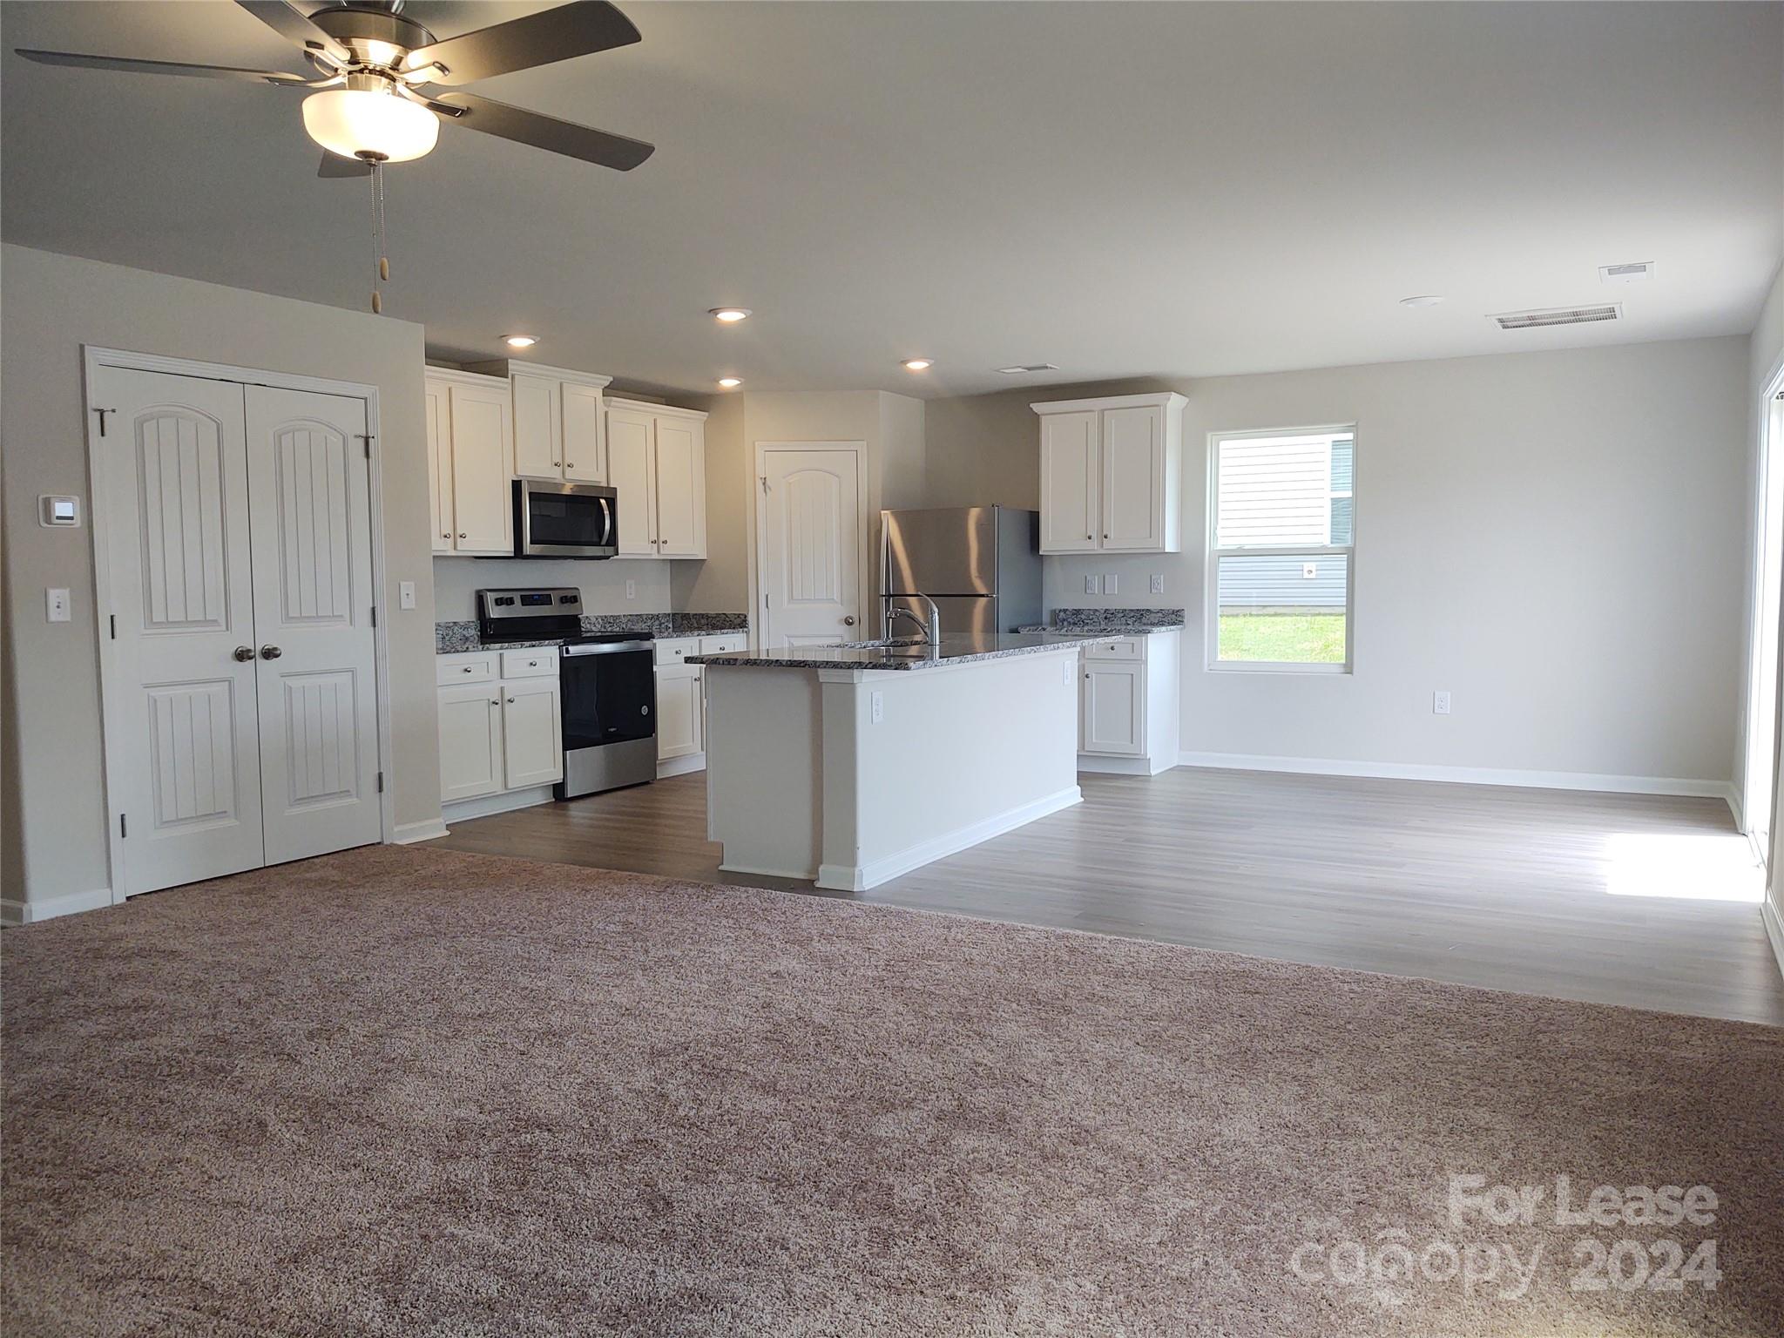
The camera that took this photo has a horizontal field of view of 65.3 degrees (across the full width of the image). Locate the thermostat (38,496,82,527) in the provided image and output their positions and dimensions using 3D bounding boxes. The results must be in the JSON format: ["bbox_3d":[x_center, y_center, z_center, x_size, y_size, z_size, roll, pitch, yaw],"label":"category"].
[{"bbox_3d":[-3.078,-0.582,5.165,0.030,0.108,0.149,2,5,29],"label":"thermostat"}]

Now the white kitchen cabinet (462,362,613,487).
[{"bbox_3d":[-2.020,-1.387,8.031,0.370,0.648,0.830,2,5,29],"label":"white kitchen cabinet"}]

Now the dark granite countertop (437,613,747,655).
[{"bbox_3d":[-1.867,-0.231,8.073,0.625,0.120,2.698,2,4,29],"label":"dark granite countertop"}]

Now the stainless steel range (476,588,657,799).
[{"bbox_3d":[-1.860,0.120,8.033,0.675,1.175,0.760,2,4,29],"label":"stainless steel range"}]

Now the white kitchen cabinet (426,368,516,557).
[{"bbox_3d":[-2.415,-1.069,7.323,0.353,0.955,0.866,2,4,29],"label":"white kitchen cabinet"}]

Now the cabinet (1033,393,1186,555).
[{"bbox_3d":[1.377,-1.208,8.798,0.900,0.955,0.355,2,4,29],"label":"cabinet"}]

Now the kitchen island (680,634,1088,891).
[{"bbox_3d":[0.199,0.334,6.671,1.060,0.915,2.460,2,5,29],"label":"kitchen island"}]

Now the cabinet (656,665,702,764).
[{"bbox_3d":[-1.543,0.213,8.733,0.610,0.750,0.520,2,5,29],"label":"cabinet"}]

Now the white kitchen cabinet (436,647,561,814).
[{"bbox_3d":[-2.273,0.325,7.370,0.623,0.865,0.885,2,4,29],"label":"white kitchen cabinet"}]

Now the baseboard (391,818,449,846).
[{"bbox_3d":[-2.249,0.763,6.657,0.023,0.088,0.320,2,4,29],"label":"baseboard"}]

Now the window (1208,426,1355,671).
[{"bbox_3d":[2.387,-0.716,8.550,0.900,1.492,0.100,2,5,29],"label":"window"}]

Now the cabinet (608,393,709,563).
[{"bbox_3d":[-1.600,-1.171,8.801,0.370,0.953,0.990,2,5,29],"label":"cabinet"}]

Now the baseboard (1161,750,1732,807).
[{"bbox_3d":[3.152,0.607,8.134,3.035,0.086,0.018,2,4,29],"label":"baseboard"}]

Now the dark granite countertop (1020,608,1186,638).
[{"bbox_3d":[1.326,-0.313,8.752,0.880,0.135,0.660,2,5,29],"label":"dark granite countertop"}]

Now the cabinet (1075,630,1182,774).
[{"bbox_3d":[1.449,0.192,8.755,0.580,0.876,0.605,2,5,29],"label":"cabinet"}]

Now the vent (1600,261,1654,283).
[{"bbox_3d":[2.989,-1.607,5.660,0.195,0.020,0.375,2,5,29],"label":"vent"}]

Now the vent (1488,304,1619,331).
[{"bbox_3d":[3.207,-1.684,6.710,0.555,0.020,0.490,2,4,29],"label":"vent"}]

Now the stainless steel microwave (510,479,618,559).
[{"bbox_3d":[-1.993,-0.846,8.021,0.423,0.418,0.765,2,4,29],"label":"stainless steel microwave"}]

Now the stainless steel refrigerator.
[{"bbox_3d":[0.479,-0.218,9.106,0.800,1.655,0.760,2,4,29],"label":"stainless steel refrigerator"}]

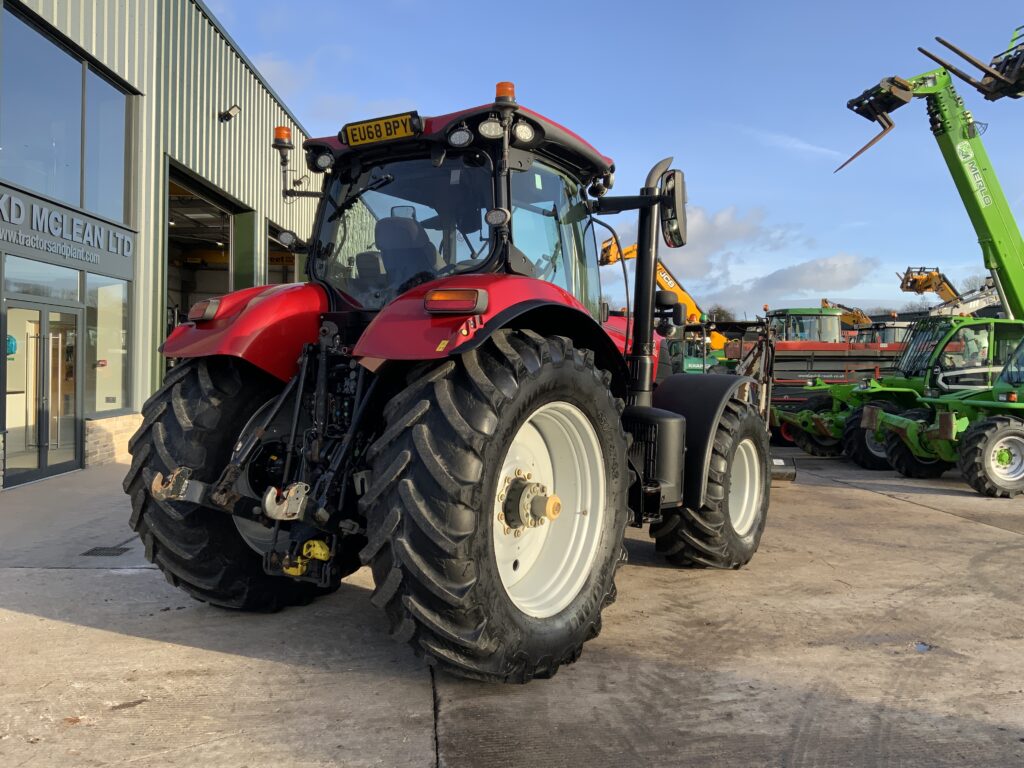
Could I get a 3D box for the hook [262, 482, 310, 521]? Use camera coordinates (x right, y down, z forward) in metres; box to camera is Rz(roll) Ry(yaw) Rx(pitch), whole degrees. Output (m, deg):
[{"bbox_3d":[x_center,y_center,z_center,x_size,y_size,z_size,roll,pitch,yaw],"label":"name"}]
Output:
[{"bbox_3d":[-1.051,0.550,4.000,0.075,0.165,0.235,2,2,28],"label":"hook"}]

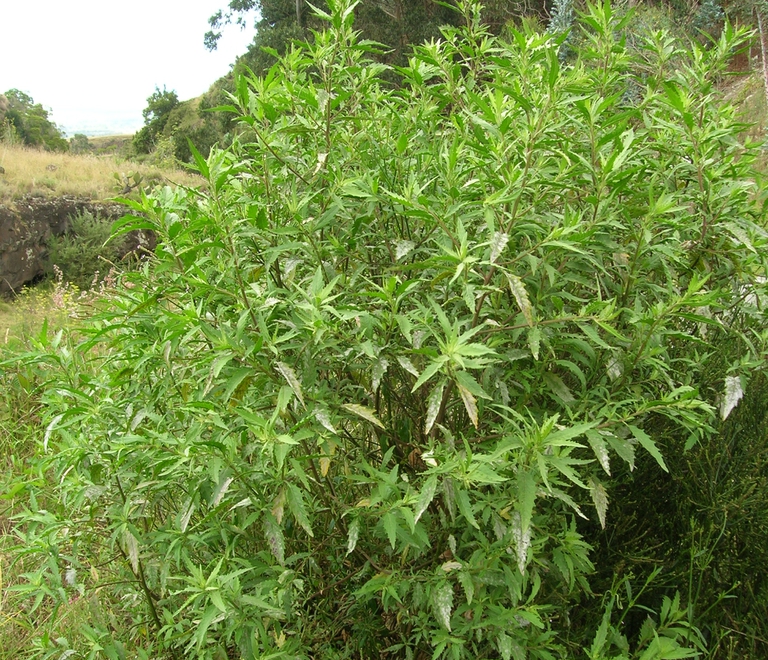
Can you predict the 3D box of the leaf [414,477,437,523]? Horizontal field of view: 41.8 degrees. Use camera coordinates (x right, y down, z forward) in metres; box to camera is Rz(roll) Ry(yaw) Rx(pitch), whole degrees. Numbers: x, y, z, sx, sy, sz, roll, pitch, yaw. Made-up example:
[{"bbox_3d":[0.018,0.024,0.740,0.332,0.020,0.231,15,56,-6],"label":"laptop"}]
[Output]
[{"bbox_3d":[0.091,0.371,2.200,0.034,0.112,0.022,21,0,9],"label":"leaf"}]

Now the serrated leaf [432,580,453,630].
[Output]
[{"bbox_3d":[0.133,0.602,2.200,0.041,0.119,0.024,-12,6,0],"label":"serrated leaf"}]

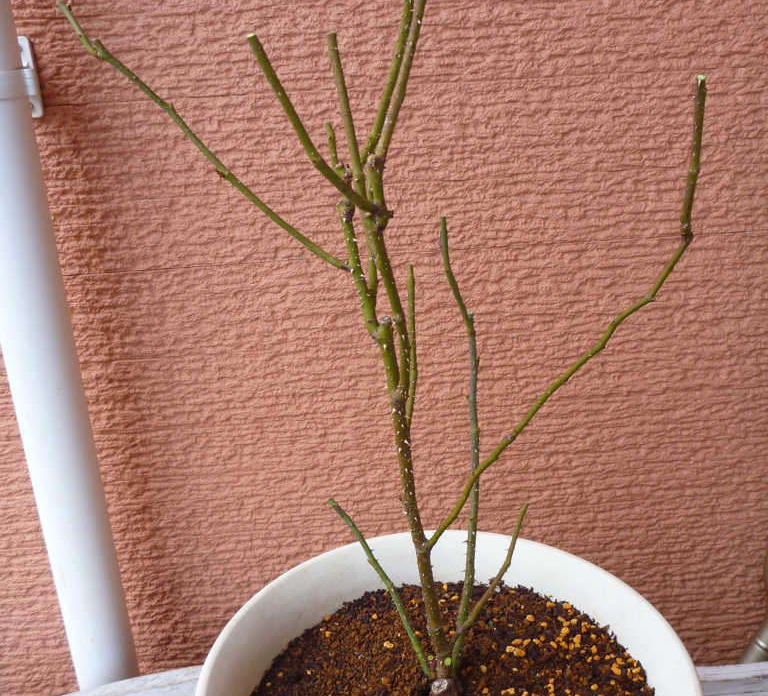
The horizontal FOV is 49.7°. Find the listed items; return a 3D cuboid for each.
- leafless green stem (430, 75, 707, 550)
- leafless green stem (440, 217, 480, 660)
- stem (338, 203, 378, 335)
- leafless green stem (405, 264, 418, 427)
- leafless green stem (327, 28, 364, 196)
[{"bbox_3d":[0.087,-0.004,0.434,0.136,0.256,0.050,-3,21,0],"label":"leafless green stem"},{"bbox_3d":[0.045,0.064,0.469,0.019,0.278,0.030,-3,21,0],"label":"leafless green stem"},{"bbox_3d":[-0.013,-0.040,0.428,0.007,0.071,0.012,-13,19,4],"label":"stem"},{"bbox_3d":[0.015,0.000,0.439,0.006,0.090,0.009,0,21,-1],"label":"leafless green stem"},{"bbox_3d":[-0.018,-0.114,0.404,0.004,0.075,0.010,-9,18,2],"label":"leafless green stem"}]

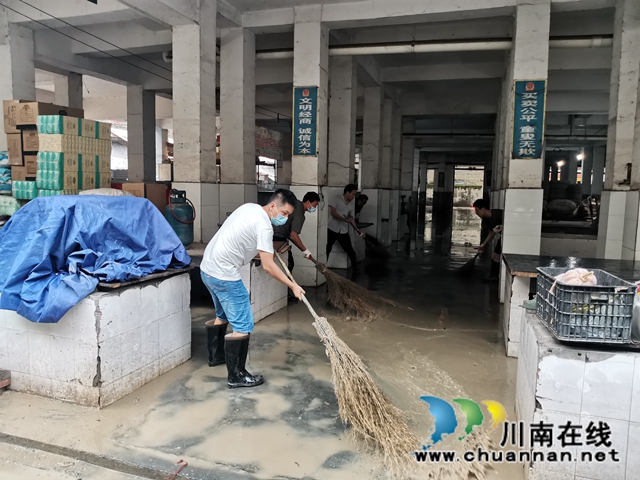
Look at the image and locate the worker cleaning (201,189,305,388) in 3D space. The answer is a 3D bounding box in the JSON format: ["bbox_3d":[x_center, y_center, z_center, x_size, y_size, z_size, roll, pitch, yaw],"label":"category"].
[{"bbox_3d":[-0.522,0.347,3.712,0.800,1.473,0.580,0,5,-9],"label":"worker cleaning"}]

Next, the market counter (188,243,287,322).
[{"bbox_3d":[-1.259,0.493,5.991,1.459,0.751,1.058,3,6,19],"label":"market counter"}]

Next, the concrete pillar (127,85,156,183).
[{"bbox_3d":[-4.288,-1.643,11.555,0.450,3.890,0.450,3,6,19],"label":"concrete pillar"}]

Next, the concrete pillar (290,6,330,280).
[{"bbox_3d":[-0.162,-1.414,7.675,0.450,4.261,0.450,3,6,19],"label":"concrete pillar"}]

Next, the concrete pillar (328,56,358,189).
[{"bbox_3d":[0.424,-1.478,9.547,0.450,4.061,0.450,3,6,19],"label":"concrete pillar"}]

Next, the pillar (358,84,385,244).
[{"bbox_3d":[1.308,-1.697,12.062,0.450,4.061,0.450,3,6,19],"label":"pillar"}]

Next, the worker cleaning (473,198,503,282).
[{"bbox_3d":[2.995,0.002,8.225,0.720,1.416,0.600,1,5,4],"label":"worker cleaning"}]

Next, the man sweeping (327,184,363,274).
[{"bbox_3d":[0.446,-0.213,9.041,0.600,1.637,0.580,6,7,43],"label":"man sweeping"}]

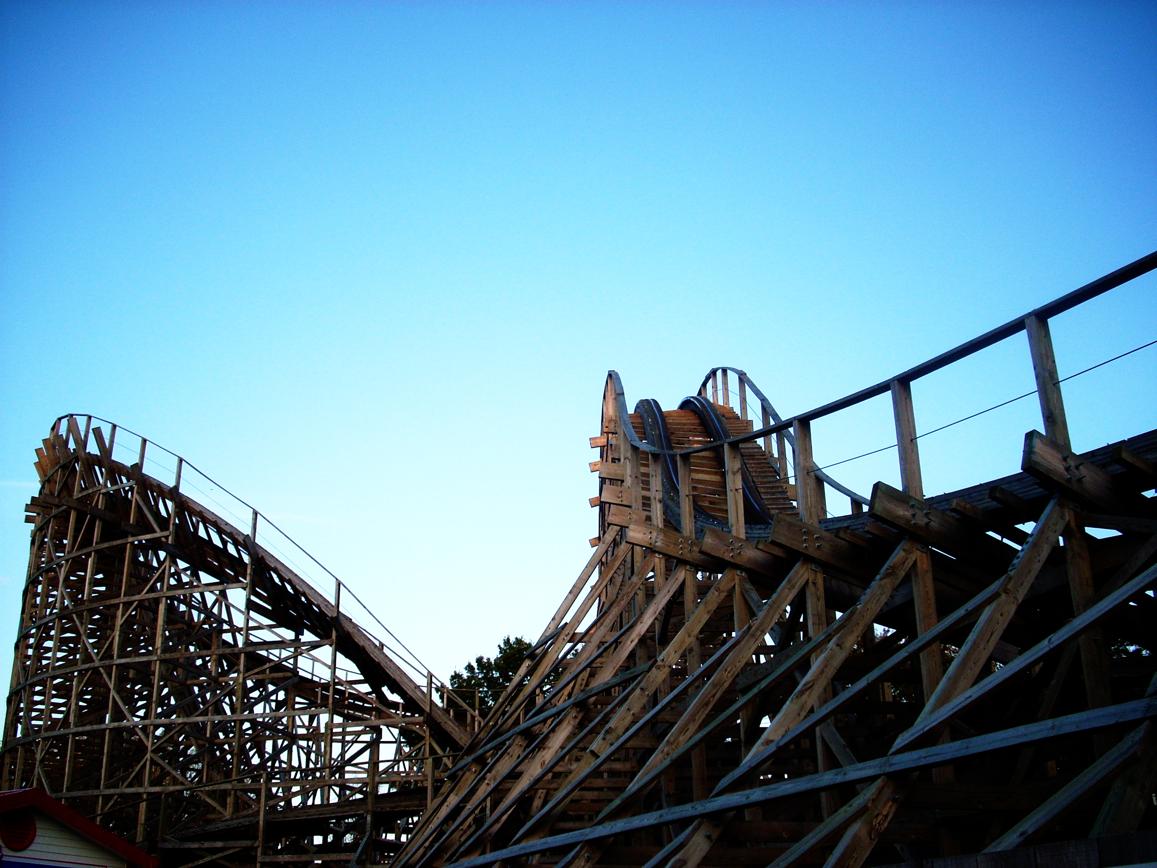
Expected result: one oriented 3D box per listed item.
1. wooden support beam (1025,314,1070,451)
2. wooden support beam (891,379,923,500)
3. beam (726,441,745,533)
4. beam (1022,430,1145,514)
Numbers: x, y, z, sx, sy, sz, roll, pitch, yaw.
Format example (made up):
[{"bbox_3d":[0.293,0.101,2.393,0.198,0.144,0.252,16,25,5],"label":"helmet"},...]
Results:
[{"bbox_3d":[3.522,-0.333,9.255,0.140,1.160,0.092,10,-24,-27],"label":"wooden support beam"},{"bbox_3d":[2.890,0.102,10.852,0.140,1.160,0.092,8,-23,-20],"label":"wooden support beam"},{"bbox_3d":[1.685,0.656,13.280,0.140,1.160,0.092,5,-22,-15],"label":"beam"},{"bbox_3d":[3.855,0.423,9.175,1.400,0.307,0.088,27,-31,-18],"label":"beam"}]

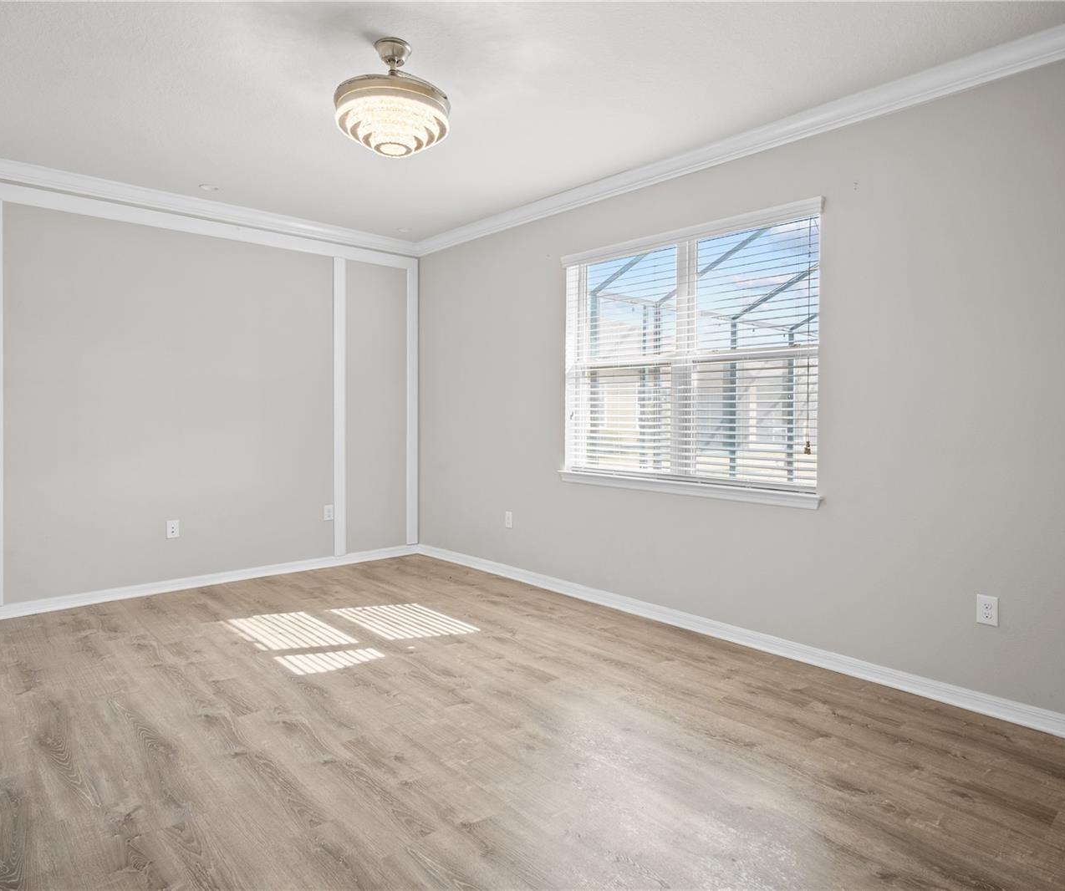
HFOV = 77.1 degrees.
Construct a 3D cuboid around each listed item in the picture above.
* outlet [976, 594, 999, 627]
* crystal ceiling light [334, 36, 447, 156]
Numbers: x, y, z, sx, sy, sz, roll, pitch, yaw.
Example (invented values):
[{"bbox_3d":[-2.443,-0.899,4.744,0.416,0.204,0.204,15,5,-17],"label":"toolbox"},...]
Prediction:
[{"bbox_3d":[1.975,0.718,2.903,0.010,0.125,0.080,-2,4,-42],"label":"outlet"},{"bbox_3d":[-0.584,-1.456,2.813,0.478,0.422,0.478,0,3,0],"label":"crystal ceiling light"}]

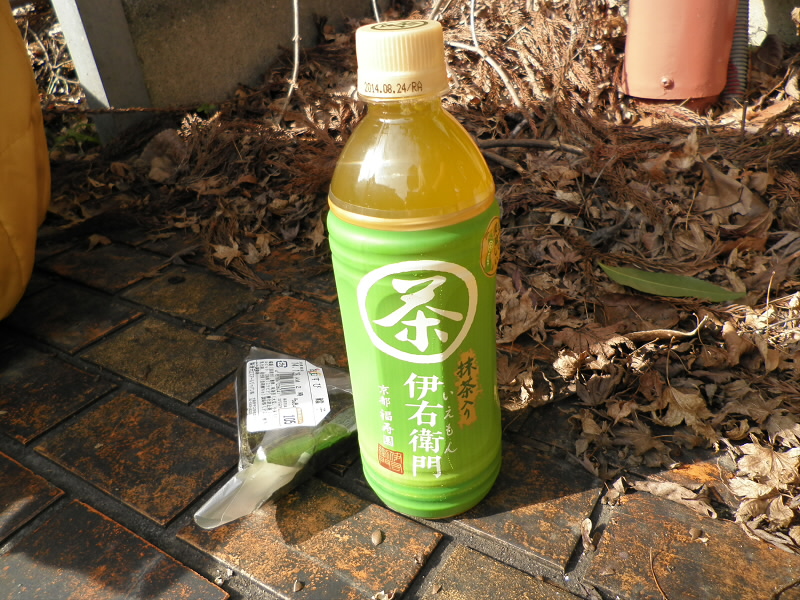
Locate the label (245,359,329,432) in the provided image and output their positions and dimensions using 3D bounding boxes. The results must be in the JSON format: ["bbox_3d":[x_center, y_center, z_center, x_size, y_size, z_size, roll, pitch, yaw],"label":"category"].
[{"bbox_3d":[-0.060,0.048,0.332,0.041,0.002,0.064,-3,28,-12],"label":"label"}]

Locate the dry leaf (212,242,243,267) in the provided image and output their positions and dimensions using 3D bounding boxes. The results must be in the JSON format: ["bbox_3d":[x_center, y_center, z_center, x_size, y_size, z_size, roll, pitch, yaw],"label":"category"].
[{"bbox_3d":[-0.149,-0.039,0.539,0.024,0.010,0.022,-5,54,0],"label":"dry leaf"}]

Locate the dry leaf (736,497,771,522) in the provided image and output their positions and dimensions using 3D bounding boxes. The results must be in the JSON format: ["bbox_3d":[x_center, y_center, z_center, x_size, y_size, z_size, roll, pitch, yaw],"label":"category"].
[{"bbox_3d":[0.150,0.089,0.265,0.012,0.010,0.009,-5,59,0],"label":"dry leaf"}]

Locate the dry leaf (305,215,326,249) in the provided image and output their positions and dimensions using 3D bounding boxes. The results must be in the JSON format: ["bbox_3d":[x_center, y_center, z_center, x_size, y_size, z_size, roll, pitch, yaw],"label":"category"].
[{"bbox_3d":[-0.071,-0.057,0.521,0.017,0.028,0.010,-5,-11,0],"label":"dry leaf"}]

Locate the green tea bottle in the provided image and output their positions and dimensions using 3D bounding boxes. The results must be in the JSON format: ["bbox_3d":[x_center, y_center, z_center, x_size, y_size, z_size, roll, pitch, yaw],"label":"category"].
[{"bbox_3d":[0.008,-0.005,0.263,0.069,0.206,0.069,-4,29,2],"label":"green tea bottle"}]

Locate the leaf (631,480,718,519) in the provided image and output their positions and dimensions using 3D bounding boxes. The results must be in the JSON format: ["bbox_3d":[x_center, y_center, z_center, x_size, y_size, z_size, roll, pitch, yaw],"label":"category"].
[{"bbox_3d":[0.121,0.088,0.277,0.035,0.010,0.014,6,31,19],"label":"leaf"}]

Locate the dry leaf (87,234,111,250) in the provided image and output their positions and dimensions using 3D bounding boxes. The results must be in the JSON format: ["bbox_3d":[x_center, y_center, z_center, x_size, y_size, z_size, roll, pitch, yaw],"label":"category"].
[{"bbox_3d":[-0.292,-0.056,0.605,0.021,0.008,0.017,-5,49,0],"label":"dry leaf"}]

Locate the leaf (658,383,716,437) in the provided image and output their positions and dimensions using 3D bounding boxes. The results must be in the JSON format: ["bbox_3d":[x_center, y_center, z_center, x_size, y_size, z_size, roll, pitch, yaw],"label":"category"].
[{"bbox_3d":[0.142,0.056,0.312,0.025,0.012,0.026,-5,59,0],"label":"leaf"}]

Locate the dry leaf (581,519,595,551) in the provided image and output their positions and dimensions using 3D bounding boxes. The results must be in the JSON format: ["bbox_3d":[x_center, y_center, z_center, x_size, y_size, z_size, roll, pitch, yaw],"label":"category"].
[{"bbox_3d":[0.079,0.099,0.263,0.004,0.007,0.012,-5,59,0],"label":"dry leaf"}]

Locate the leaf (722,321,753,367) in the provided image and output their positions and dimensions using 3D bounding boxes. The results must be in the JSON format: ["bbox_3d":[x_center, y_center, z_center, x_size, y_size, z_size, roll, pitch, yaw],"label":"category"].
[{"bbox_3d":[0.186,0.024,0.343,0.013,0.012,0.024,-5,69,0],"label":"leaf"}]

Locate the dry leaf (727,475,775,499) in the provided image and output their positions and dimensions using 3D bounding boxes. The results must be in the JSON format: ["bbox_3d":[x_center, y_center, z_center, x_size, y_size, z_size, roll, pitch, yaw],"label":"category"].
[{"bbox_3d":[0.152,0.081,0.269,0.019,0.010,0.007,-5,44,0],"label":"dry leaf"}]

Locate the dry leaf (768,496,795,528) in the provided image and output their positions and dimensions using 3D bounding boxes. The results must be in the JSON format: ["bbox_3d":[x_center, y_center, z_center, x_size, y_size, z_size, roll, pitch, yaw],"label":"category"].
[{"bbox_3d":[0.160,0.089,0.261,0.007,0.010,0.012,-5,64,0],"label":"dry leaf"}]

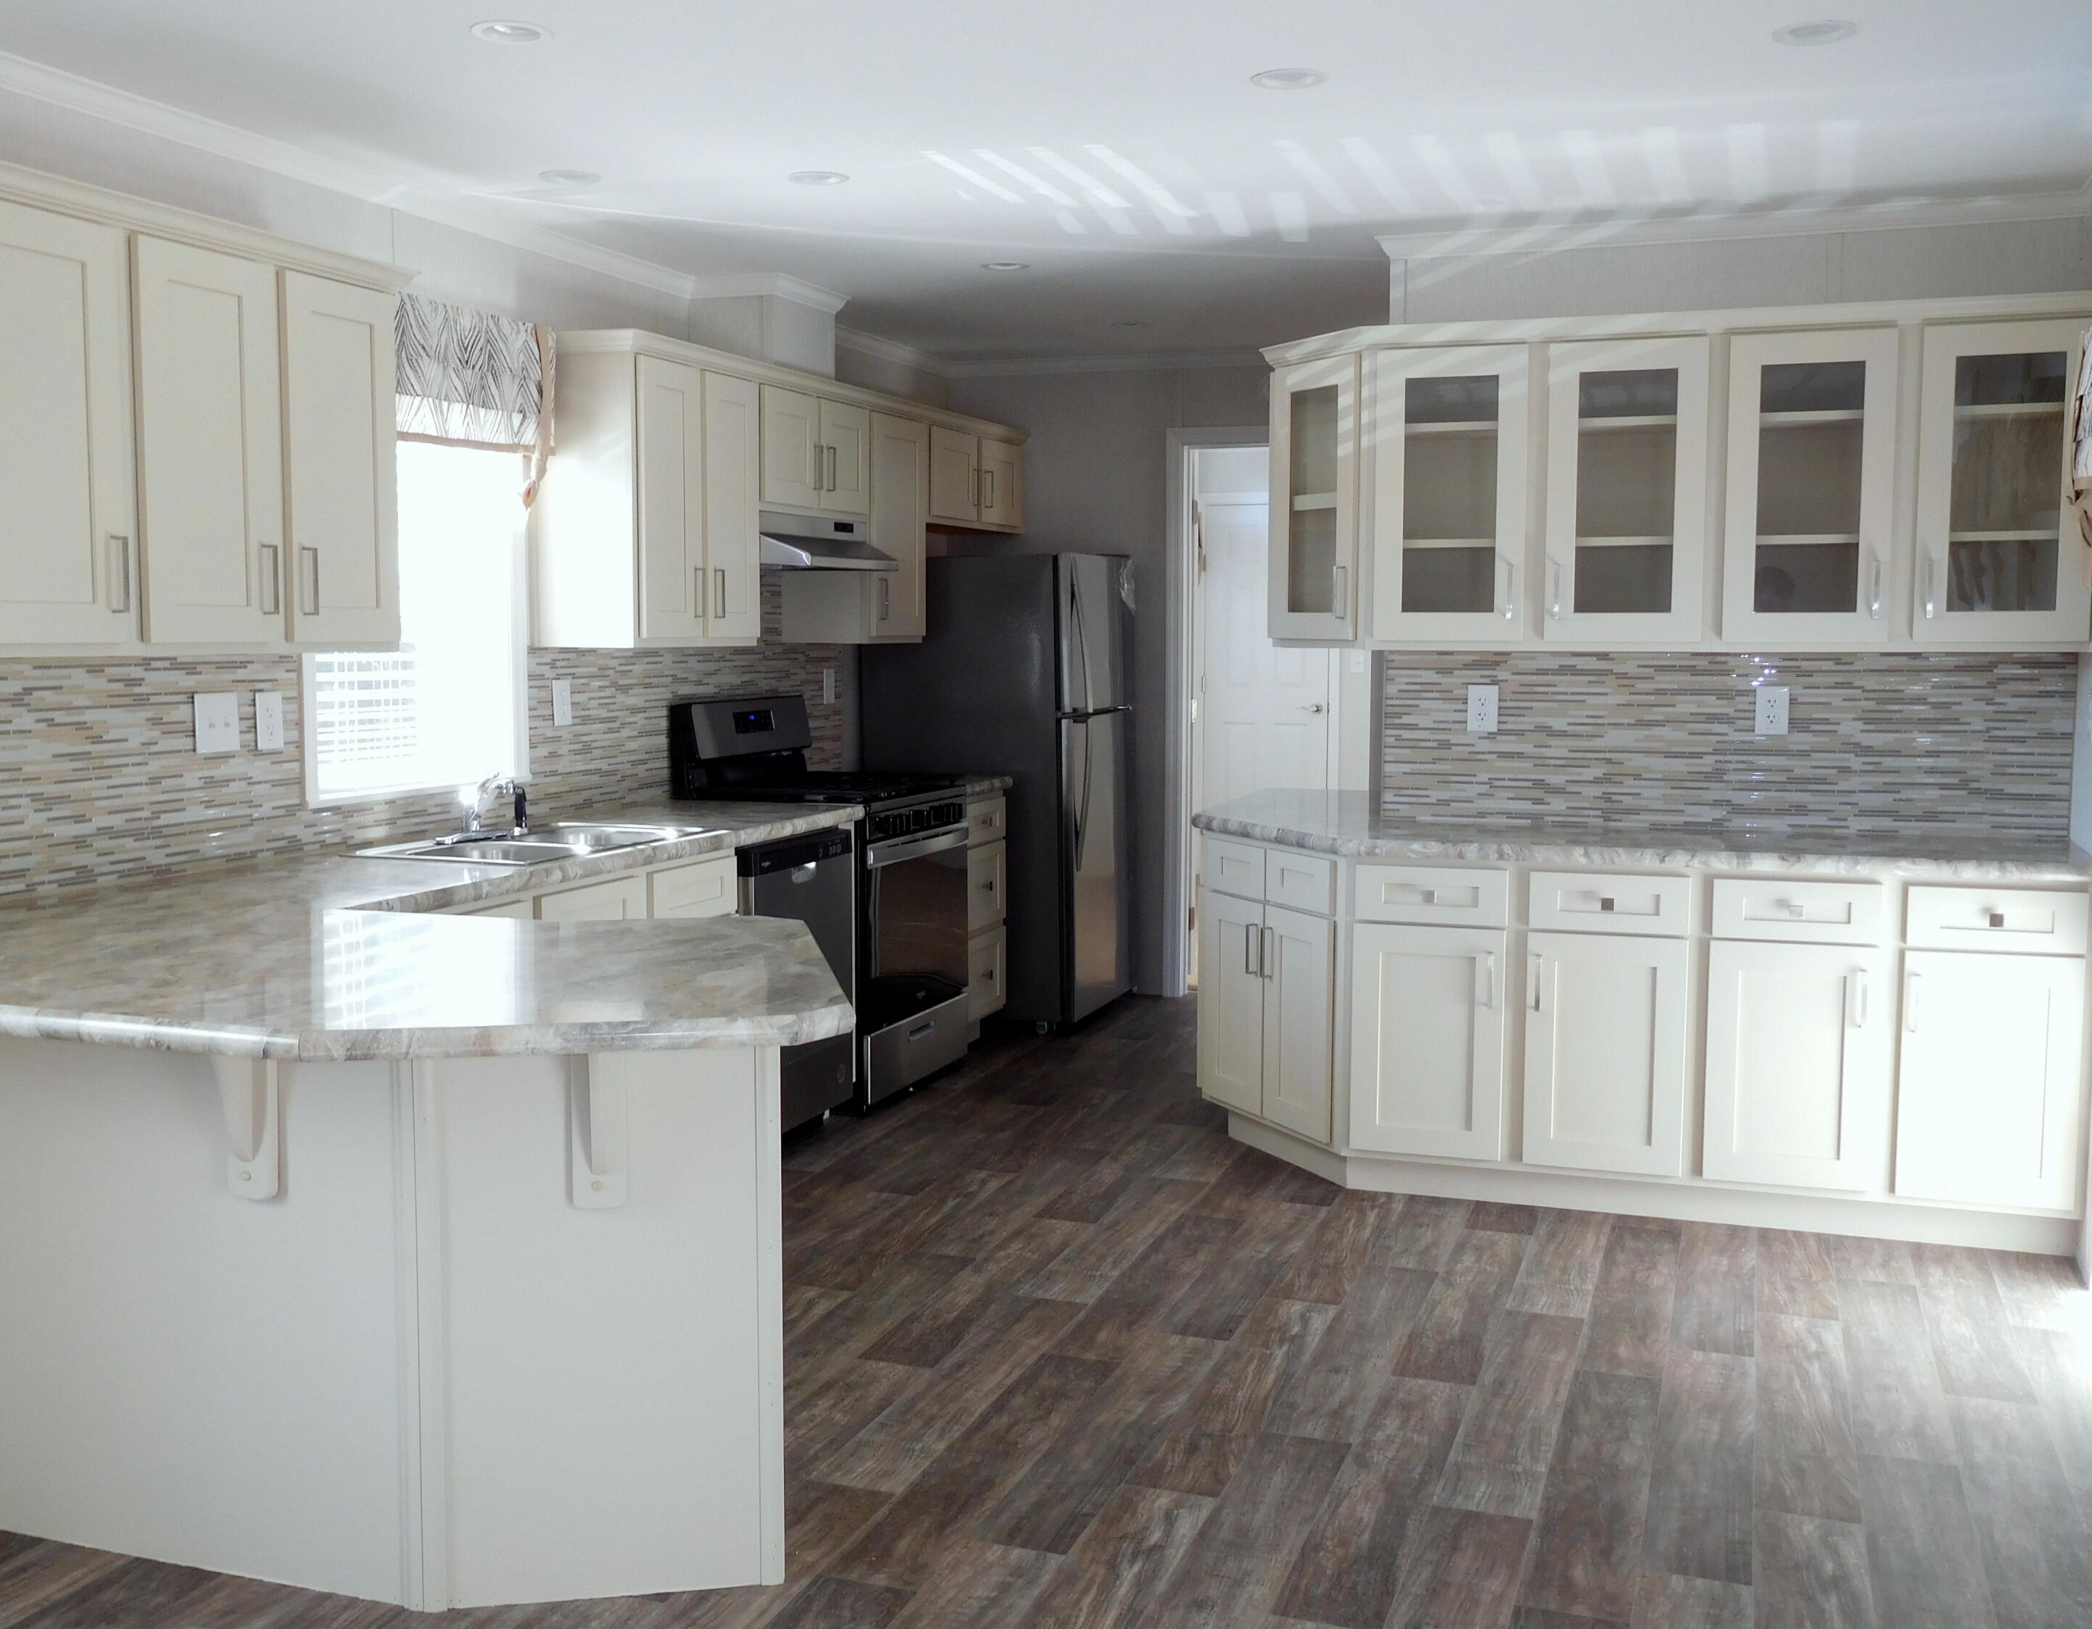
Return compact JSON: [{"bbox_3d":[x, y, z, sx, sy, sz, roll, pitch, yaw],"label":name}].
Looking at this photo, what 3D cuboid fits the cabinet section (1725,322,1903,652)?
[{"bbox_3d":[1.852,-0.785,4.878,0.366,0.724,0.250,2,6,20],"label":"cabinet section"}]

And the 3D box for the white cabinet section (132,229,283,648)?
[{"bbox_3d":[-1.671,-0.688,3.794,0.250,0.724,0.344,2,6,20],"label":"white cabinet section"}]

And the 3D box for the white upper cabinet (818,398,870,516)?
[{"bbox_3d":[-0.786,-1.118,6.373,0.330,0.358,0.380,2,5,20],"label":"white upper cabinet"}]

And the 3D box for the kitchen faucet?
[{"bbox_3d":[-1.350,-0.020,4.945,0.170,0.153,0.180,2,6,20],"label":"kitchen faucet"}]

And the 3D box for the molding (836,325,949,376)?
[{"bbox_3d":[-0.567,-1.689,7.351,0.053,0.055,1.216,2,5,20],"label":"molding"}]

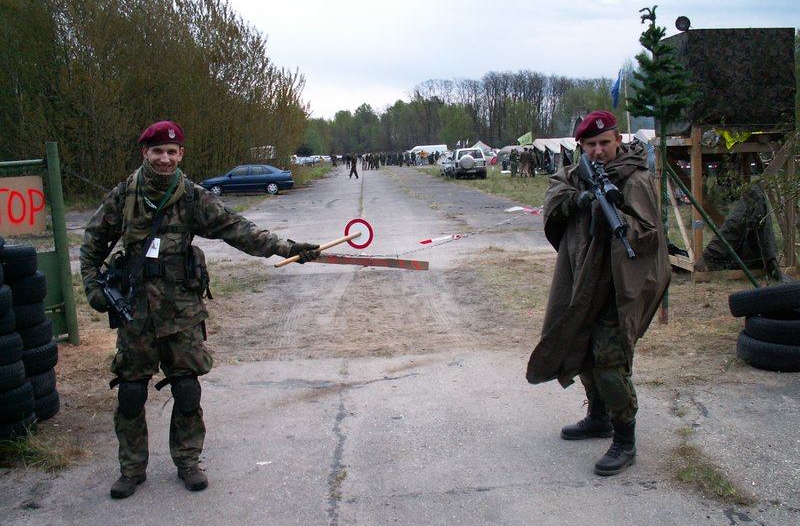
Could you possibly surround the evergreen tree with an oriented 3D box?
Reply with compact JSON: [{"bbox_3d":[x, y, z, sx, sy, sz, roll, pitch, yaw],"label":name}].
[{"bbox_3d":[2.466,-0.902,7.600,0.620,2.920,0.600,0,8,11],"label":"evergreen tree"}]

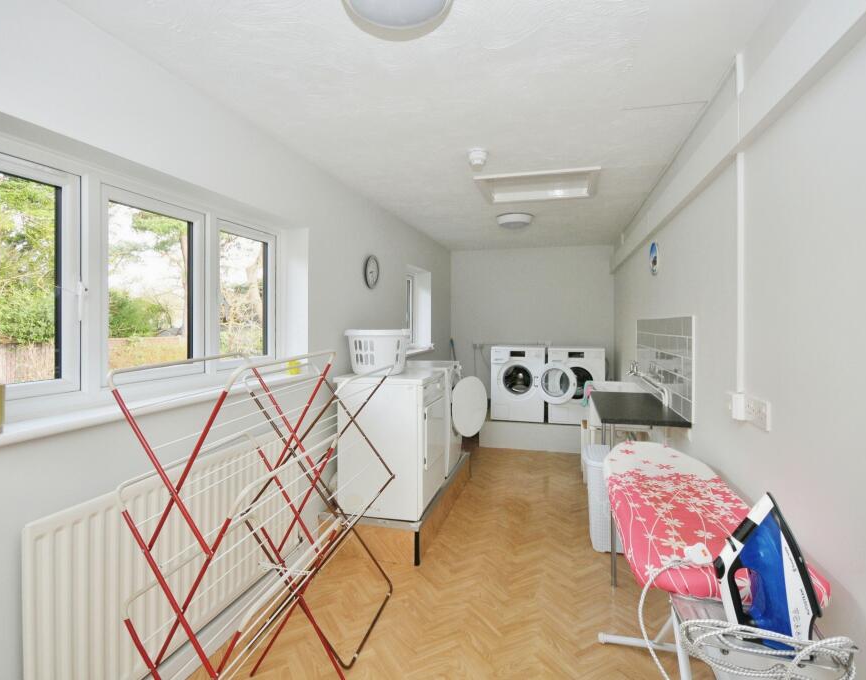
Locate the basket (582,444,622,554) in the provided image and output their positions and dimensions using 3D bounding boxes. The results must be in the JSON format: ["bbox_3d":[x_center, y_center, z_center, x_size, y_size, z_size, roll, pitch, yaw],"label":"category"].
[{"bbox_3d":[1.212,1.035,2.802,0.420,0.570,0.380,0,1,17],"label":"basket"}]

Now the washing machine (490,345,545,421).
[{"bbox_3d":[1.049,0.496,5.133,0.600,0.846,0.610,0,2,17],"label":"washing machine"}]

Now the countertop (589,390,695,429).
[{"bbox_3d":[1.204,0.406,2.584,0.415,0.030,0.930,0,1,17],"label":"countertop"}]

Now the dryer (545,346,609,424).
[{"bbox_3d":[1.663,0.511,4.975,0.600,0.850,0.680,0,1,16],"label":"dryer"}]

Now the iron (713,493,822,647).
[{"bbox_3d":[0.670,0.468,0.883,0.137,0.292,0.120,-23,-13,35],"label":"iron"}]

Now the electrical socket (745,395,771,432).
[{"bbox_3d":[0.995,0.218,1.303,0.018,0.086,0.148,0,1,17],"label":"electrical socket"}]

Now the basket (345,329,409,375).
[{"bbox_3d":[-0.364,0.074,2.810,0.435,0.280,0.435,0,1,0],"label":"basket"}]

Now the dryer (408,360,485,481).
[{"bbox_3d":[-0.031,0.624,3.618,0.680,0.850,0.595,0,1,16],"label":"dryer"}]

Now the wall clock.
[{"bbox_3d":[-0.482,-0.533,3.360,0.036,0.263,0.263,0,1,17],"label":"wall clock"}]

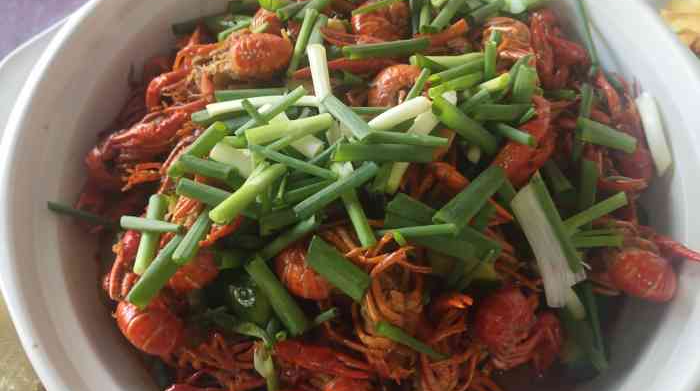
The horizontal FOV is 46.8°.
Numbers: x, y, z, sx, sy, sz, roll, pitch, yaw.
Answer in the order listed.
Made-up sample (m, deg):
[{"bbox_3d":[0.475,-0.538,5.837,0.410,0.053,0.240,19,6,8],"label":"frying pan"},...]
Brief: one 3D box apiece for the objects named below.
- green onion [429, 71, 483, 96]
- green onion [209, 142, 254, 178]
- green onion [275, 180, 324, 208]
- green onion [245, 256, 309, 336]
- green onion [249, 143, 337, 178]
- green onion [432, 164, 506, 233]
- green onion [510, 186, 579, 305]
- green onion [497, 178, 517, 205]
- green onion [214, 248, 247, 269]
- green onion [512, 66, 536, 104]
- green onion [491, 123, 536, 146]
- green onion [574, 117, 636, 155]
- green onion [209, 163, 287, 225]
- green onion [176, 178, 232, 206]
[{"bbox_3d":[0.052,-0.054,0.391,0.030,0.004,0.005,-19,61,-20],"label":"green onion"},{"bbox_3d":[-0.054,-0.017,0.374,0.026,0.008,0.009,27,64,24],"label":"green onion"},{"bbox_3d":[-0.021,-0.001,0.374,0.025,0.005,0.006,-23,66,-4],"label":"green onion"},{"bbox_3d":[-0.034,0.046,0.369,0.008,0.007,0.038,-33,76,-15],"label":"green onion"},{"bbox_3d":[-0.025,-0.015,0.364,0.044,0.004,0.004,19,62,17],"label":"green onion"},{"bbox_3d":[0.056,0.000,0.363,0.011,0.005,0.037,40,66,21],"label":"green onion"},{"bbox_3d":[0.092,0.022,0.388,0.016,0.009,0.060,-10,62,-5],"label":"green onion"},{"bbox_3d":[0.074,-0.002,0.382,0.006,0.006,0.019,-23,76,-11],"label":"green onion"},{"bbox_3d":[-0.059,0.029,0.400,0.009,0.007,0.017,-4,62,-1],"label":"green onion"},{"bbox_3d":[0.085,-0.055,0.397,0.010,0.009,0.027,8,53,7],"label":"green onion"},{"bbox_3d":[0.075,-0.030,0.377,0.024,0.004,0.004,26,63,8],"label":"green onion"},{"bbox_3d":[0.125,-0.028,0.393,0.032,0.007,0.008,14,60,-12],"label":"green onion"},{"bbox_3d":[-0.045,-0.001,0.360,0.039,0.007,0.008,-36,65,-6],"label":"green onion"},{"bbox_3d":[-0.070,0.000,0.397,0.032,0.006,0.006,21,64,12],"label":"green onion"}]

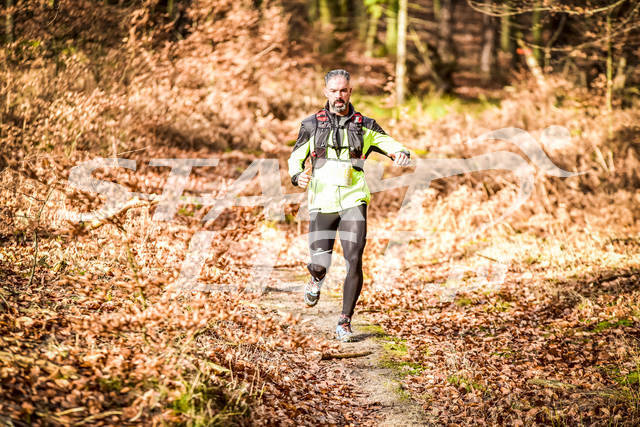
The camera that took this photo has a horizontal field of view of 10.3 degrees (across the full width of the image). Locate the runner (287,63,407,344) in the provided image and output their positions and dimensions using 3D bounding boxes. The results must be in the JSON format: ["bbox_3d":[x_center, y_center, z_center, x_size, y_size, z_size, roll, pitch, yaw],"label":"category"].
[{"bbox_3d":[0.187,-0.051,22.600,0.770,1.730,0.750,0,1,-3],"label":"runner"}]

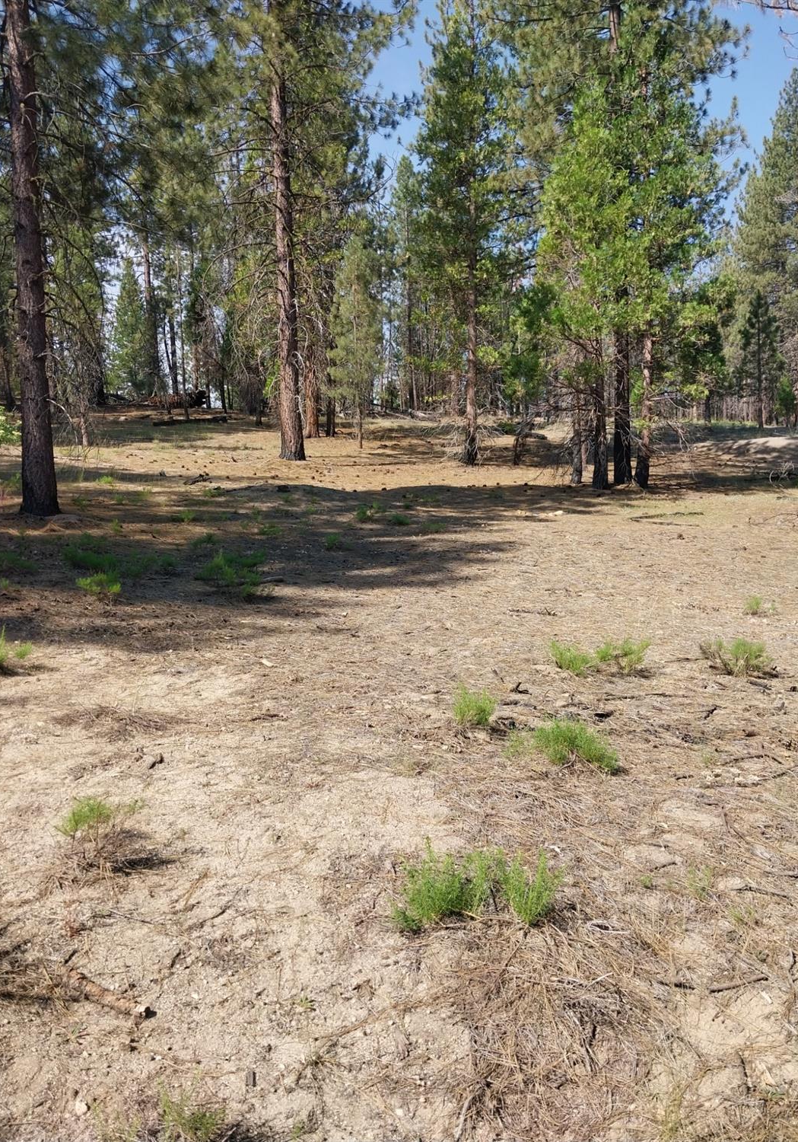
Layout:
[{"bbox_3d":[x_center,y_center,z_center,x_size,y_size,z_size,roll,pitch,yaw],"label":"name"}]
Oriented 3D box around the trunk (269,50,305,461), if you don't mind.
[{"bbox_3d":[-2.962,-7.863,21.786,0.680,9.958,0.680,-1,8,0],"label":"trunk"}]

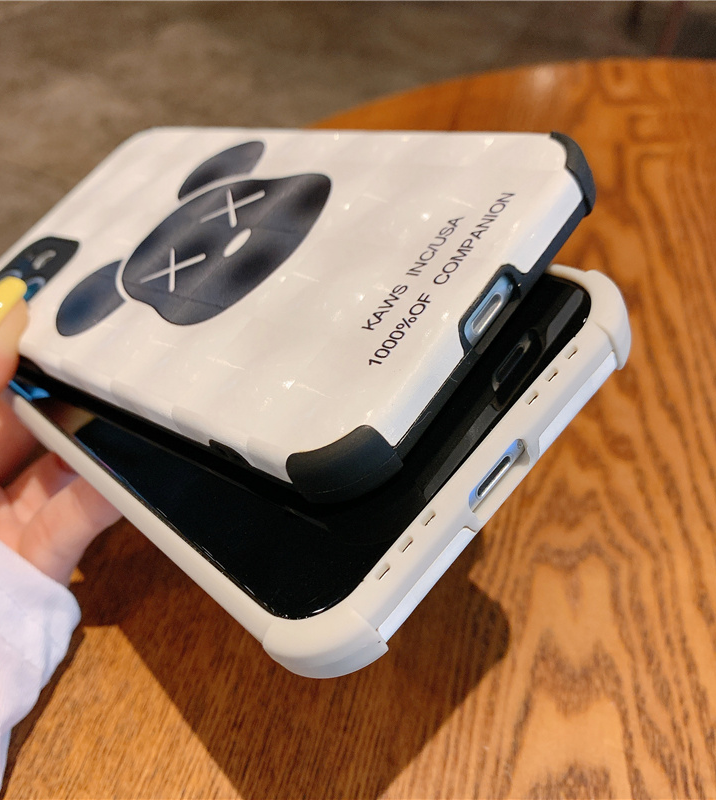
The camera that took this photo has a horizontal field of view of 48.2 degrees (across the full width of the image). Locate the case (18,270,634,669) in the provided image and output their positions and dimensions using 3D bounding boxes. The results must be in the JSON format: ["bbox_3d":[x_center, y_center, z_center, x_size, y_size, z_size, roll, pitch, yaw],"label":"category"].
[{"bbox_3d":[-0.027,-0.011,0.175,0.081,0.012,0.157,-46,41,-17],"label":"case"}]

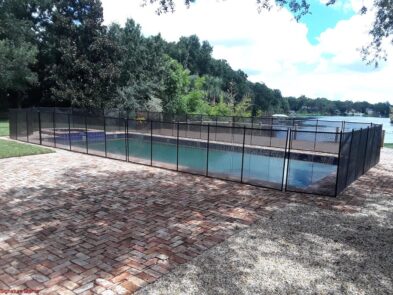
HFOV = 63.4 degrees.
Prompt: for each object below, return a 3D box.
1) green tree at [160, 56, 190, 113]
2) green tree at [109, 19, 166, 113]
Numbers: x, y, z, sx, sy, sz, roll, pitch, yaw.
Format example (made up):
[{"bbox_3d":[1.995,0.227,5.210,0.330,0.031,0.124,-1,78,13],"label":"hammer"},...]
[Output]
[{"bbox_3d":[-1.850,-5.050,28.000,3.000,5.900,3.000,1,7,0],"label":"green tree"},{"bbox_3d":[-4.800,-6.000,26.000,5.300,8.600,5.000,1,7,0],"label":"green tree"}]

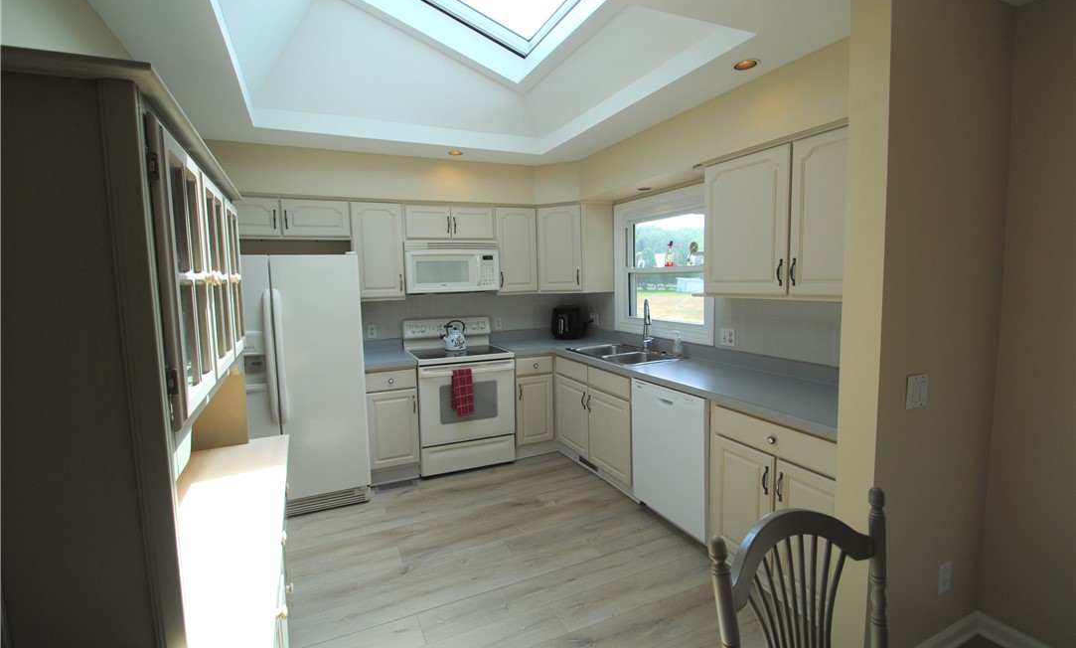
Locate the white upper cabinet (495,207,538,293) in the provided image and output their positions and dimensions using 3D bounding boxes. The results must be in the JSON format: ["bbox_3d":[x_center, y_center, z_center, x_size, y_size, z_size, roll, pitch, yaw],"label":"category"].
[{"bbox_3d":[-0.247,-0.638,4.069,0.387,0.757,0.335,-4,6,-24],"label":"white upper cabinet"}]

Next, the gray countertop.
[{"bbox_3d":[0.086,0.270,2.790,2.150,0.138,3.013,-3,5,-23],"label":"gray countertop"}]

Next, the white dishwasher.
[{"bbox_3d":[0.991,0.730,2.681,0.600,0.778,0.600,-3,5,-23],"label":"white dishwasher"}]

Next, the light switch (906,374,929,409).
[{"bbox_3d":[1.307,0.233,1.538,0.119,0.116,0.009,-3,5,-23],"label":"light switch"}]

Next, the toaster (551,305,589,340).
[{"bbox_3d":[0.292,-0.001,4.304,0.270,0.310,0.280,1,6,30],"label":"toaster"}]

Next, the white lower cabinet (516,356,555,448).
[{"bbox_3d":[-0.154,0.633,4.050,0.360,0.760,0.620,-4,6,-24],"label":"white lower cabinet"}]

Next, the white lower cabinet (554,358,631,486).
[{"bbox_3d":[0.650,0.665,3.440,0.613,0.789,1.065,-3,5,-23],"label":"white lower cabinet"}]

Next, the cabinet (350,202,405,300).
[{"bbox_3d":[-1.280,-0.566,3.587,0.376,0.748,0.340,-3,5,-23],"label":"cabinet"}]

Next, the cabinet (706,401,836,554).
[{"bbox_3d":[1.305,0.777,2.099,0.630,0.780,0.710,-4,6,-24],"label":"cabinet"}]

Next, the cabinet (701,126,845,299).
[{"bbox_3d":[1.313,-0.501,2.191,0.295,0.748,1.057,-3,5,-23],"label":"cabinet"}]

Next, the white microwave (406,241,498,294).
[{"bbox_3d":[-0.757,-0.470,3.811,0.758,0.420,0.400,-4,6,-24],"label":"white microwave"}]

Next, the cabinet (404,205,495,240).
[{"bbox_3d":[-0.766,-0.828,3.793,0.759,0.285,0.340,-3,5,-23],"label":"cabinet"}]

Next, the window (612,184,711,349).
[{"bbox_3d":[0.942,-0.445,3.496,0.090,1.100,1.170,-4,6,-24],"label":"window"}]

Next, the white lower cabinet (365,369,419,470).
[{"bbox_3d":[-1.190,0.695,3.567,0.386,0.789,0.620,-3,5,-23],"label":"white lower cabinet"}]

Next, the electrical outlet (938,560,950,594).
[{"bbox_3d":[1.551,0.965,1.704,0.075,0.117,0.010,-4,6,-24],"label":"electrical outlet"}]

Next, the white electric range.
[{"bbox_3d":[-0.655,0.563,3.756,0.759,1.175,0.675,-3,5,-23],"label":"white electric range"}]

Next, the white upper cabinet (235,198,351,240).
[{"bbox_3d":[-1.882,-0.756,3.307,0.910,0.300,0.335,-4,6,-24],"label":"white upper cabinet"}]

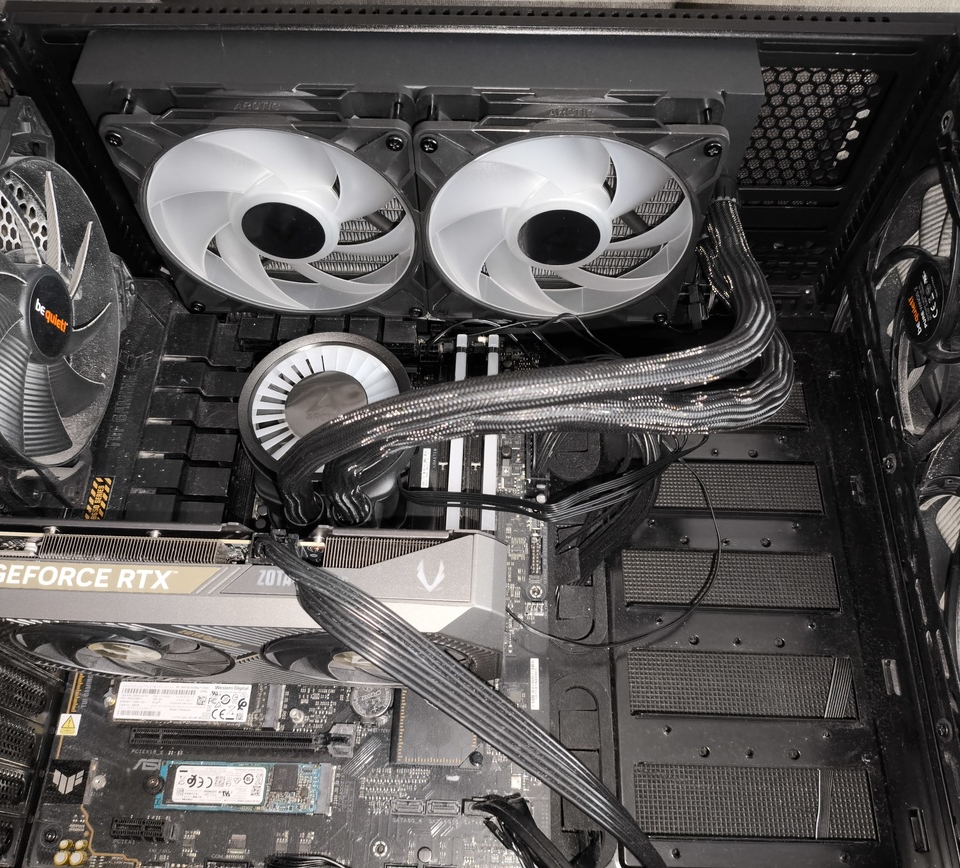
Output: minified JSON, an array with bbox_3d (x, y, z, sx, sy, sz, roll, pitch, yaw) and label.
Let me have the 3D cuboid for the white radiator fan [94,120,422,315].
[{"bbox_3d":[-0.099,-0.113,0.431,0.140,0.140,0.027,1,62,1],"label":"white radiator fan"}]

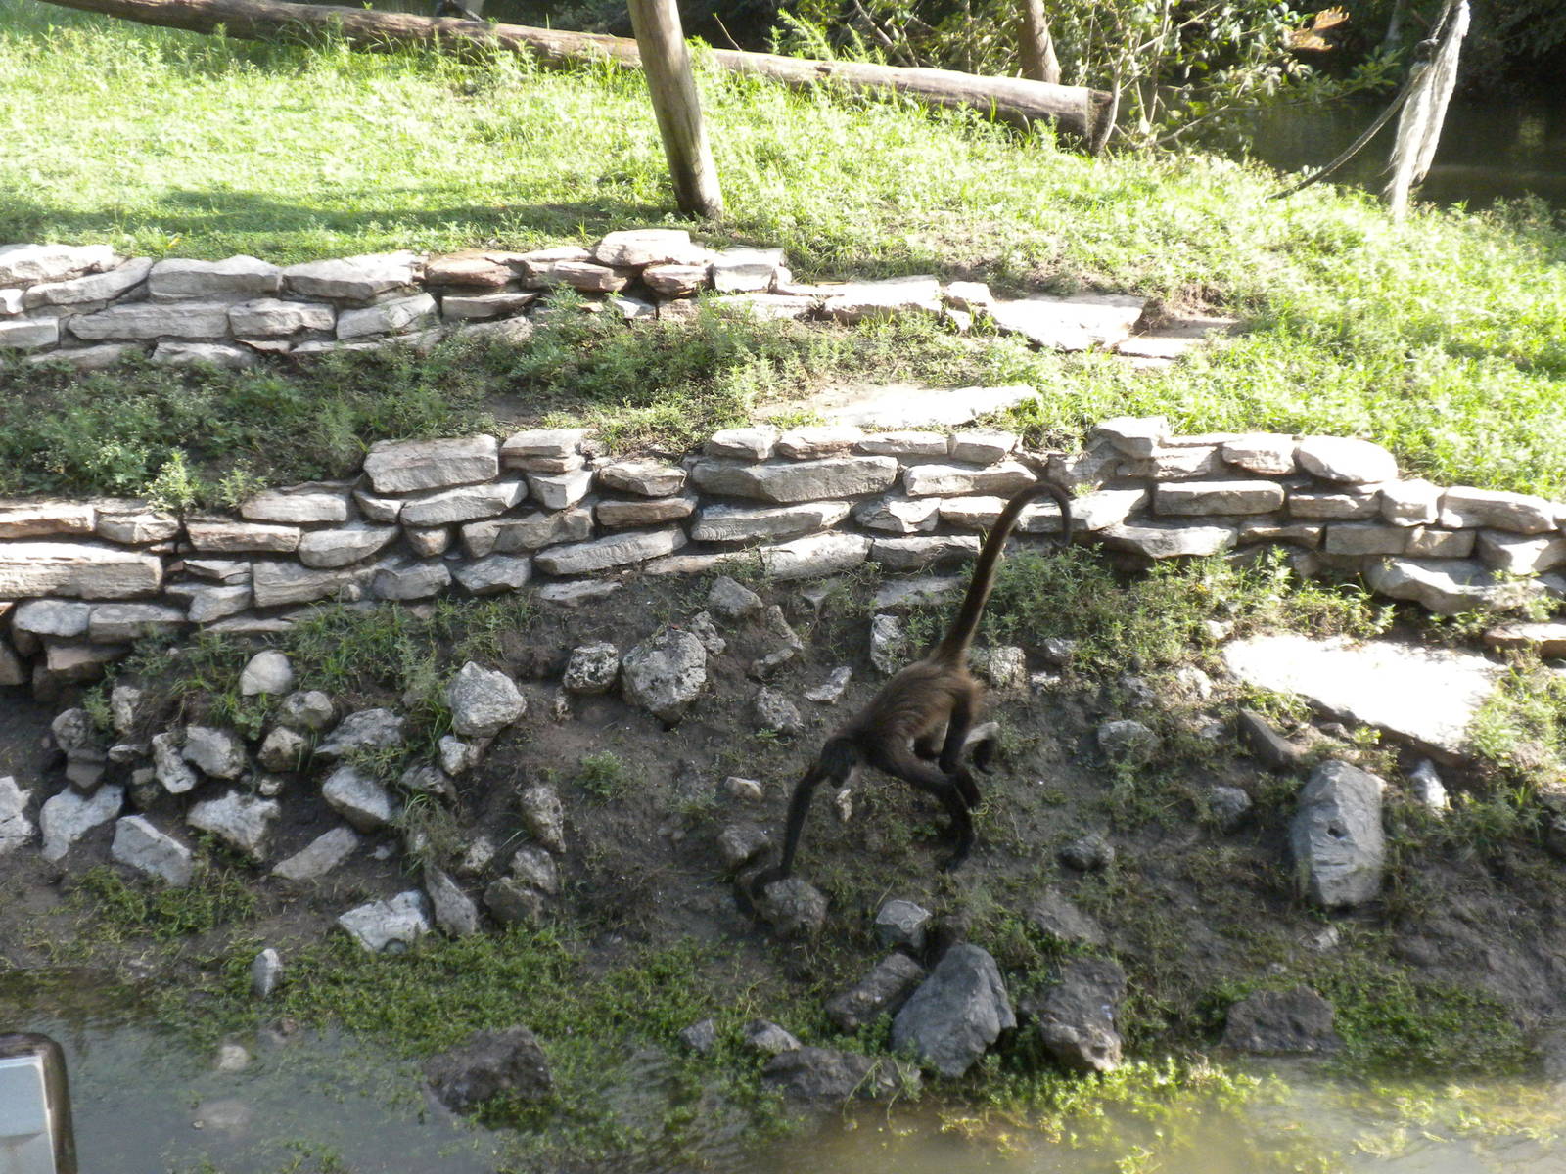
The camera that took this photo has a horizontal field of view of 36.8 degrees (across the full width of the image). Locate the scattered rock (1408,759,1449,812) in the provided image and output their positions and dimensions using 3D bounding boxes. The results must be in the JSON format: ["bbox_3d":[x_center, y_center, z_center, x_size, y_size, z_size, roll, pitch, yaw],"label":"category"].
[{"bbox_3d":[1.919,0.590,6.980,0.080,0.075,0.170,-18,54,-13],"label":"scattered rock"}]

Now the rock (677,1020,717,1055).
[{"bbox_3d":[-0.210,1.120,5.852,0.100,0.084,0.085,0,18,0],"label":"rock"}]

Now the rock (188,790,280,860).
[{"bbox_3d":[-1.410,0.612,6.038,0.236,0.164,0.154,0,18,0],"label":"rock"}]

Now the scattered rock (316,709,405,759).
[{"bbox_3d":[-1.297,0.456,7.220,0.265,0.125,0.170,-8,33,-13],"label":"scattered rock"}]

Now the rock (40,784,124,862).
[{"bbox_3d":[-1.955,0.657,6.560,0.235,0.207,0.153,0,18,0],"label":"rock"}]

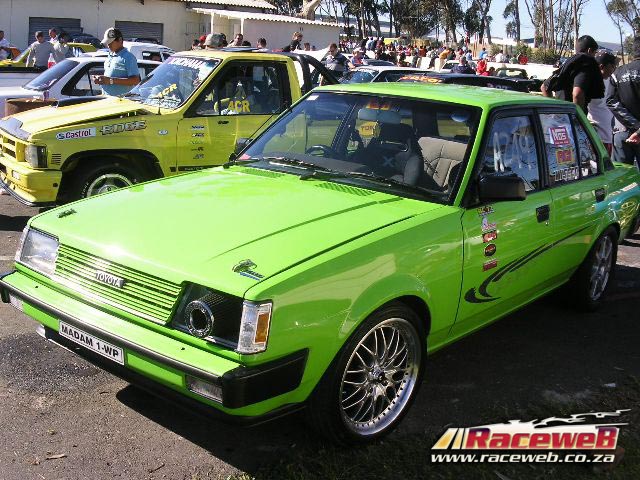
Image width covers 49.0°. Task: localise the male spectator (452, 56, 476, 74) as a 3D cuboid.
[{"bbox_3d":[3.529,-3.720,17.710,0.520,1.730,0.320,-8,18,-37],"label":"male spectator"}]

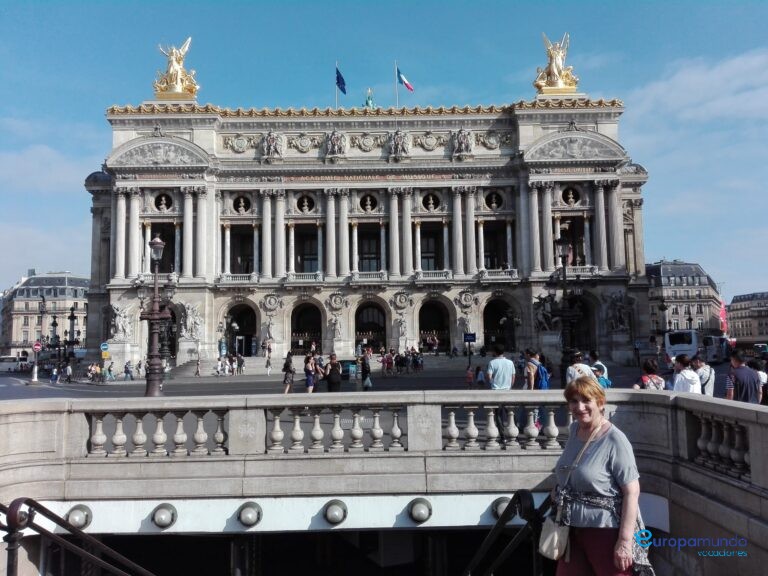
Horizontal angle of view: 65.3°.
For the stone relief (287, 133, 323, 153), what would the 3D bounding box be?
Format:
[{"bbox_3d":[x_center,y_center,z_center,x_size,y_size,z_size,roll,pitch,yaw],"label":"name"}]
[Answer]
[{"bbox_3d":[-9.453,-17.300,71.222,4.275,2.462,0.500,-1,-6,-1],"label":"stone relief"}]

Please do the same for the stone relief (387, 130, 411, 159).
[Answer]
[{"bbox_3d":[1.784,-17.069,71.237,2.740,3.400,1.100,-1,-4,-1],"label":"stone relief"}]

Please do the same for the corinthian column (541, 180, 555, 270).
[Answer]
[{"bbox_3d":[18.686,-6.991,68.046,1.400,10.461,1.400,-1,-6,0],"label":"corinthian column"}]

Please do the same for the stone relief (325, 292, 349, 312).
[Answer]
[{"bbox_3d":[-5.413,1.660,68.622,2.800,2.410,0.600,-1,-4,-1],"label":"stone relief"}]

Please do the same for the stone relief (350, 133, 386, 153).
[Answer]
[{"bbox_3d":[-1.964,-17.319,71.298,4.046,2.464,0.500,-1,-6,-1],"label":"stone relief"}]

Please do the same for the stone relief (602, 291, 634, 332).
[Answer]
[{"bbox_3d":[24.770,2.456,63.271,3.050,4.200,1.450,-1,-5,-2],"label":"stone relief"}]

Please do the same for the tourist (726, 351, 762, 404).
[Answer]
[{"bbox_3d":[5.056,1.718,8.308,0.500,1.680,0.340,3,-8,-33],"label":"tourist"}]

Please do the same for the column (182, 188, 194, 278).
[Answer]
[{"bbox_3d":[-22.216,-6.293,67.929,1.380,10.480,1.380,-1,-6,-1],"label":"column"}]

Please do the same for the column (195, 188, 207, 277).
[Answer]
[{"bbox_3d":[-20.701,-6.295,67.944,1.380,10.479,1.380,-1,-6,-1],"label":"column"}]

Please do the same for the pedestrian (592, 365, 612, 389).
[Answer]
[{"bbox_3d":[3.834,2.017,10.423,0.360,1.360,0.400,-1,-6,0],"label":"pedestrian"}]

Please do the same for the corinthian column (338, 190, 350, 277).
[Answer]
[{"bbox_3d":[-4.341,-6.017,65.833,1.320,9.740,1.300,-1,-5,-2],"label":"corinthian column"}]

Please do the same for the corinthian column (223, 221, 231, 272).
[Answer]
[{"bbox_3d":[-18.390,-4.802,70.388,0.750,6.243,0.750,-1,-6,0],"label":"corinthian column"}]

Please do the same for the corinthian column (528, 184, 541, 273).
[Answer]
[{"bbox_3d":[17.244,-6.823,68.403,1.490,10.150,1.400,-1,-4,-1],"label":"corinthian column"}]

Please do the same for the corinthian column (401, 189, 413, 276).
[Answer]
[{"bbox_3d":[2.766,-6.463,69.779,1.400,10.461,1.400,-1,-6,0],"label":"corinthian column"}]

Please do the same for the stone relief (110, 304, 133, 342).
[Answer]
[{"bbox_3d":[-28.825,3.817,65.902,2.500,4.123,1.300,-1,-6,0],"label":"stone relief"}]

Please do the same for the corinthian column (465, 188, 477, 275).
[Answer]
[{"bbox_3d":[10.206,-6.691,70.482,1.477,10.525,1.477,-1,-6,-2],"label":"corinthian column"}]

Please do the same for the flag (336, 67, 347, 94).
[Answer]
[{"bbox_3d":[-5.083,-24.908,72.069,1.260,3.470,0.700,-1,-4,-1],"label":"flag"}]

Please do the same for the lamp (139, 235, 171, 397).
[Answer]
[{"bbox_3d":[-8.543,1.088,22.396,1.350,6.320,1.000,-1,-4,-1],"label":"lamp"}]

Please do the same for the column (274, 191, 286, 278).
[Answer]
[{"bbox_3d":[-12.064,-6.367,69.823,1.392,10.604,1.392,-1,-6,-2],"label":"column"}]

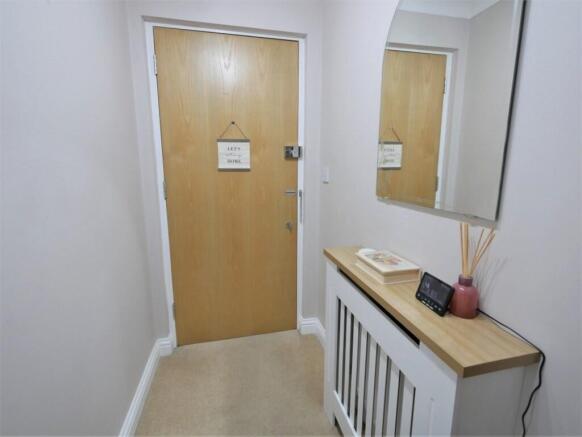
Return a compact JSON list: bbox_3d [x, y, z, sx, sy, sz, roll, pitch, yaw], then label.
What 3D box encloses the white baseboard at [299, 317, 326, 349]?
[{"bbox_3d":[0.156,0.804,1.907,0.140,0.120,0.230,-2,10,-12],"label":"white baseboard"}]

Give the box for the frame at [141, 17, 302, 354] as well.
[{"bbox_3d":[-0.366,-0.128,1.788,0.926,1.998,0.090,-2,10,-12],"label":"frame"}]

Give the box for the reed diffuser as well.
[{"bbox_3d":[0.439,0.125,0.671,0.066,0.233,0.078,-2,10,-12],"label":"reed diffuser"}]

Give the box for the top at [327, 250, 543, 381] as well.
[{"bbox_3d":[0.324,0.217,0.886,0.182,0.021,0.769,-2,10,-12],"label":"top"}]

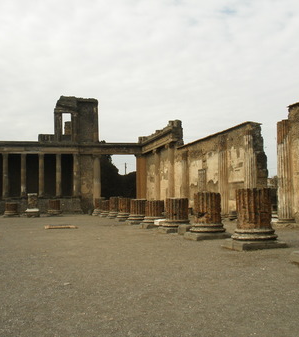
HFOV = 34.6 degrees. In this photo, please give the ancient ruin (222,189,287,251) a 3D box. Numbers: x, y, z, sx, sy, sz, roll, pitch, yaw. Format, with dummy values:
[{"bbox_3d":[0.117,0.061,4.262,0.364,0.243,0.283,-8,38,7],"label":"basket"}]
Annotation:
[{"bbox_3d":[3.360,1.599,15.393,1.482,1.895,1.482,1,-4,-14],"label":"ancient ruin"}]

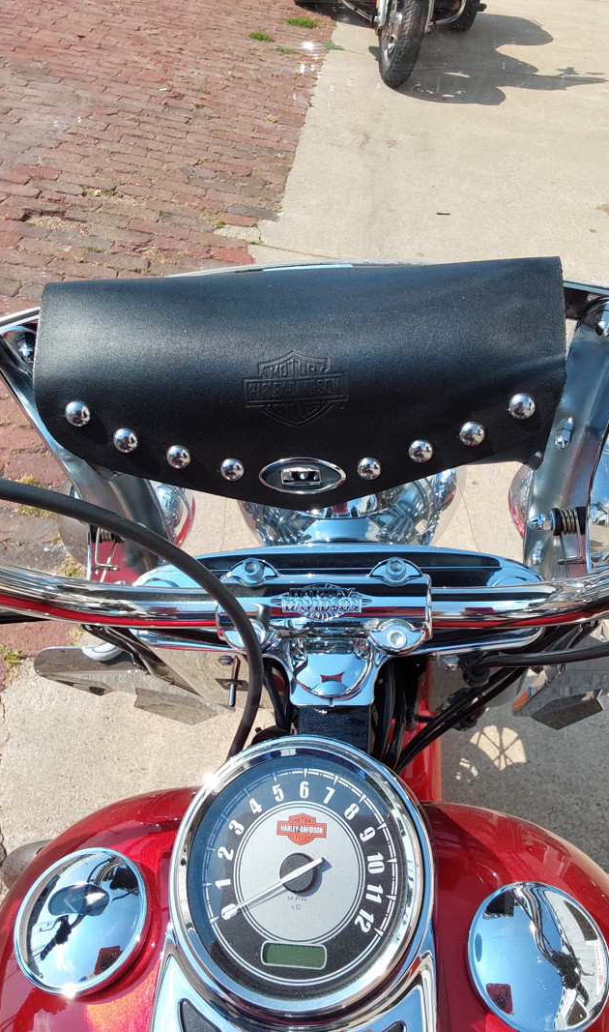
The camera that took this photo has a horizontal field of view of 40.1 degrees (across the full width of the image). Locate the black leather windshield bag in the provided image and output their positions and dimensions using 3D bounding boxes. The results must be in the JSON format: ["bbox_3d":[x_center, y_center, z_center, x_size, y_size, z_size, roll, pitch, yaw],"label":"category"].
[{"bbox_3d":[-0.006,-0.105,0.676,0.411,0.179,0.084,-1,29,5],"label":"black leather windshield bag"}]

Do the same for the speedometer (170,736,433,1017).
[{"bbox_3d":[0.000,0.187,0.438,0.135,0.045,0.135,2,66,5],"label":"speedometer"}]

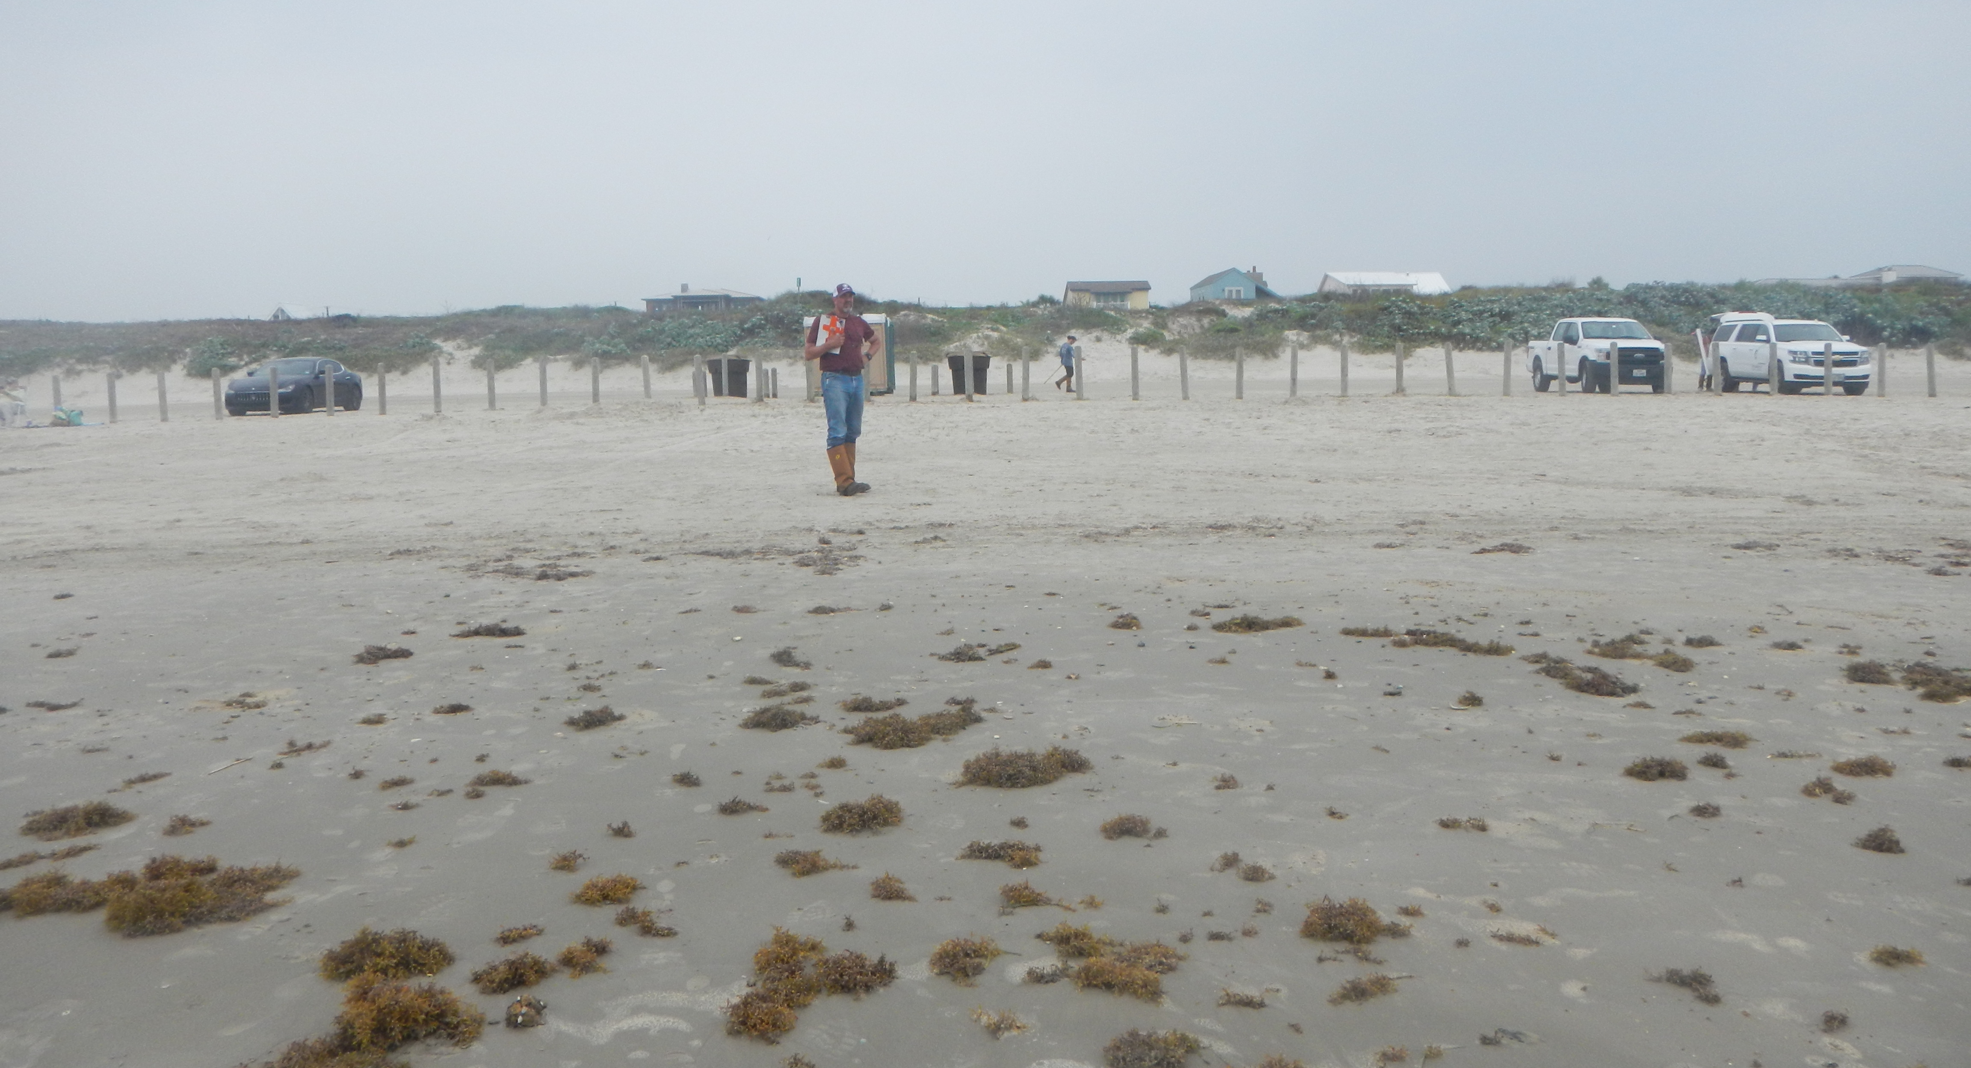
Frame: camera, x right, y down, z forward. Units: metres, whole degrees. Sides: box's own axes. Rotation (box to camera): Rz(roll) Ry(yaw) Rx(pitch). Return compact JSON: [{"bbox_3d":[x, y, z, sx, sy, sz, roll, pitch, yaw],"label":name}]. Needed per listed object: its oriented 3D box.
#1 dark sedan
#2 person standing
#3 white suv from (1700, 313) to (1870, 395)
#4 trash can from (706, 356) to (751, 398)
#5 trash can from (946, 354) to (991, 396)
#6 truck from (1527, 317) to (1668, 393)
[{"bbox_3d":[-18.497,-3.974,42.855,1.960,1.460,4.950,0,6,1],"label":"dark sedan"},{"bbox_3d":[-1.213,-1.253,13.802,0.550,1.800,0.420,-3,7,-25],"label":"person standing"},{"bbox_3d":[21.373,-4.736,42.496,2.060,1.970,5.250,0,6,0],"label":"white suv"},{"bbox_3d":[-7.194,-4.435,44.737,1.170,1.150,1.100,0,6,0],"label":"trash can"},{"bbox_3d":[-0.490,-4.514,44.937,1.170,1.150,1.100,0,6,0],"label":"trash can"},{"bbox_3d":[16.286,-4.726,42.415,2.060,1.950,5.850,0,6,1],"label":"truck"}]

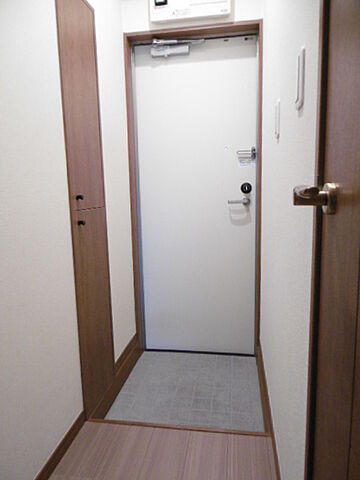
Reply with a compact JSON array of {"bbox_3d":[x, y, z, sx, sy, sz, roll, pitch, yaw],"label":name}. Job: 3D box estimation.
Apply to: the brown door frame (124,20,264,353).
[{"bbox_3d":[0.095,-0.214,2.058,0.787,1.997,0.111,0,8,9],"label":"brown door frame"}]

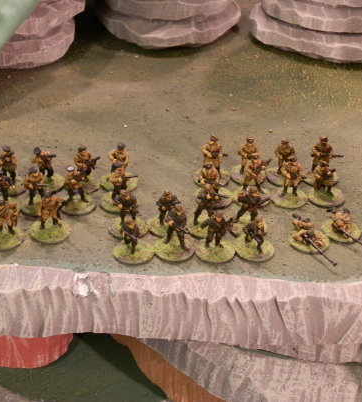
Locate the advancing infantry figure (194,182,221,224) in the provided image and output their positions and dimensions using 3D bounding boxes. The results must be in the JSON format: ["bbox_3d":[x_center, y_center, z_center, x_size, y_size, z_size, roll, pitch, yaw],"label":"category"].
[{"bbox_3d":[0.016,0.001,0.600,0.016,0.028,0.017,-23,38,-36],"label":"advancing infantry figure"}]

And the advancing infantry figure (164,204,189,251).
[{"bbox_3d":[-0.002,0.015,0.577,0.015,0.030,0.013,-7,32,-15],"label":"advancing infantry figure"}]

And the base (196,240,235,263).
[{"bbox_3d":[0.021,0.030,0.582,0.025,0.002,0.025,2,30,0],"label":"base"}]

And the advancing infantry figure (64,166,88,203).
[{"bbox_3d":[-0.068,-0.012,0.615,0.014,0.026,0.013,-18,38,-29],"label":"advancing infantry figure"}]

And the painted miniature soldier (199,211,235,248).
[{"bbox_3d":[0.023,0.017,0.577,0.021,0.026,0.013,-1,31,-4],"label":"painted miniature soldier"}]

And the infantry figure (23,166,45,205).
[{"bbox_3d":[-0.096,-0.012,0.619,0.015,0.027,0.013,-8,32,-17],"label":"infantry figure"}]

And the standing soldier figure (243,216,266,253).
[{"bbox_3d":[0.046,0.019,0.577,0.013,0.022,0.016,-10,34,-18],"label":"standing soldier figure"}]

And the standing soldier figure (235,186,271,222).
[{"bbox_3d":[0.045,0.003,0.598,0.015,0.027,0.017,-26,42,-37],"label":"standing soldier figure"}]

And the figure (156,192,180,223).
[{"bbox_3d":[-0.008,0.004,0.598,0.015,0.026,0.013,-6,31,-13],"label":"figure"}]

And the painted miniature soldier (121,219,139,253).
[{"bbox_3d":[-0.031,0.019,0.573,0.013,0.024,0.015,-3,31,-9],"label":"painted miniature soldier"}]

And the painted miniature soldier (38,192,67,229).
[{"bbox_3d":[-0.082,0.004,0.593,0.017,0.026,0.013,-5,31,-13],"label":"painted miniature soldier"}]

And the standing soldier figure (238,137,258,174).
[{"bbox_3d":[0.048,-0.031,0.658,0.015,0.029,0.013,0,30,-3],"label":"standing soldier figure"}]

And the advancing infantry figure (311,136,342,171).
[{"bbox_3d":[0.103,-0.034,0.667,0.020,0.029,0.014,-8,32,-17],"label":"advancing infantry figure"}]

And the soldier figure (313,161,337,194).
[{"bbox_3d":[0.098,-0.016,0.639,0.015,0.023,0.015,-12,32,-22],"label":"soldier figure"}]

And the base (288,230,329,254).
[{"bbox_3d":[0.080,0.025,0.592,0.025,0.003,0.025,2,32,0],"label":"base"}]

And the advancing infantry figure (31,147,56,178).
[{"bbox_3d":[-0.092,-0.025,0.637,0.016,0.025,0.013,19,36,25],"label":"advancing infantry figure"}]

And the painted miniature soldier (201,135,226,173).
[{"bbox_3d":[0.023,-0.032,0.655,0.015,0.031,0.013,-8,31,-15],"label":"painted miniature soldier"}]

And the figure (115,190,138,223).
[{"bbox_3d":[-0.034,0.004,0.599,0.015,0.023,0.014,-5,30,-12],"label":"figure"}]

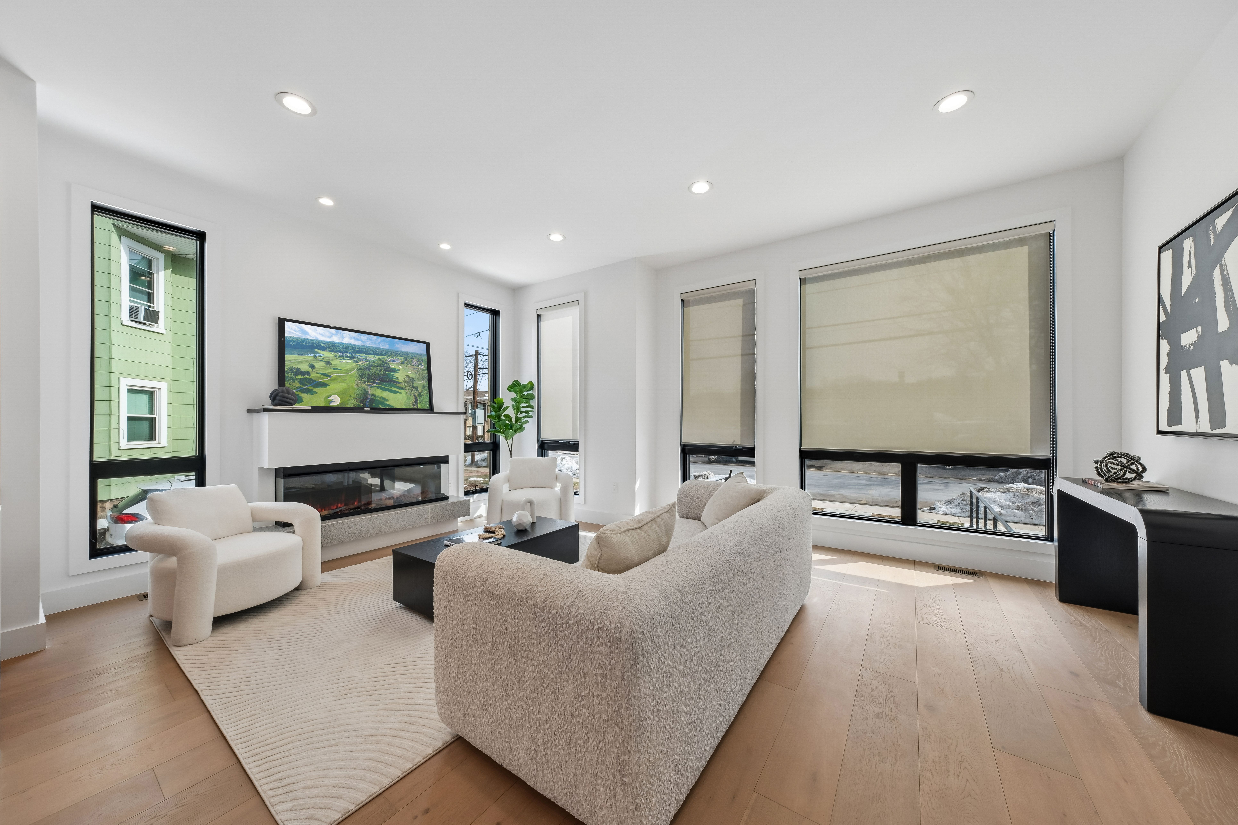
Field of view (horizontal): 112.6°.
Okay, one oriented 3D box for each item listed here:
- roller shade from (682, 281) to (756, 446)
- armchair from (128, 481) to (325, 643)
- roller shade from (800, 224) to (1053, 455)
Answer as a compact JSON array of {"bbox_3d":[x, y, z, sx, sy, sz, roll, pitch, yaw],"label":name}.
[{"bbox_3d":[1.058,-0.499,4.459,0.838,1.712,0.060,-1,-1,34],"label":"roller shade"},{"bbox_3d":[-2.587,0.854,2.640,0.775,0.775,0.866,0,-1,5],"label":"armchair"},{"bbox_3d":[2.462,-0.520,3.508,1.724,1.727,0.060,-1,-1,34],"label":"roller shade"}]

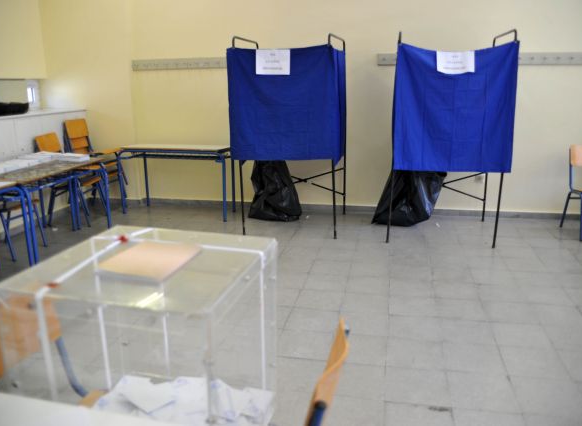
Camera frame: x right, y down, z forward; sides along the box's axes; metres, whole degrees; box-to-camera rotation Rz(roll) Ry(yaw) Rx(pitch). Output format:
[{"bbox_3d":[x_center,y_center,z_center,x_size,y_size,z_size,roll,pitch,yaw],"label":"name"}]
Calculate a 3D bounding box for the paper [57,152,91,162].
[{"bbox_3d":[-2.197,-0.560,5.059,0.300,0.045,0.210,6,17,25],"label":"paper"}]

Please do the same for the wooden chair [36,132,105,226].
[{"bbox_3d":[-2.363,-0.364,5.401,0.530,0.930,0.420,0,15,4],"label":"wooden chair"}]

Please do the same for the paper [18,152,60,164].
[{"bbox_3d":[-2.544,-0.558,5.085,0.360,0.050,0.230,6,17,25],"label":"paper"}]

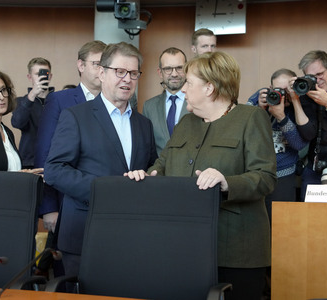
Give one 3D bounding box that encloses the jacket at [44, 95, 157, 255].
[{"bbox_3d":[-0.280,0.135,2.958,0.550,0.750,0.350,-1,3,-30],"label":"jacket"}]

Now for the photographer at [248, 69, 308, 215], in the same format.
[{"bbox_3d":[0.745,0.340,4.268,0.520,1.740,0.460,1,3,20],"label":"photographer"}]

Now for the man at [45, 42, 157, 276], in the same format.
[{"bbox_3d":[-0.280,0.380,2.969,0.560,1.770,0.380,-1,3,-30],"label":"man"}]

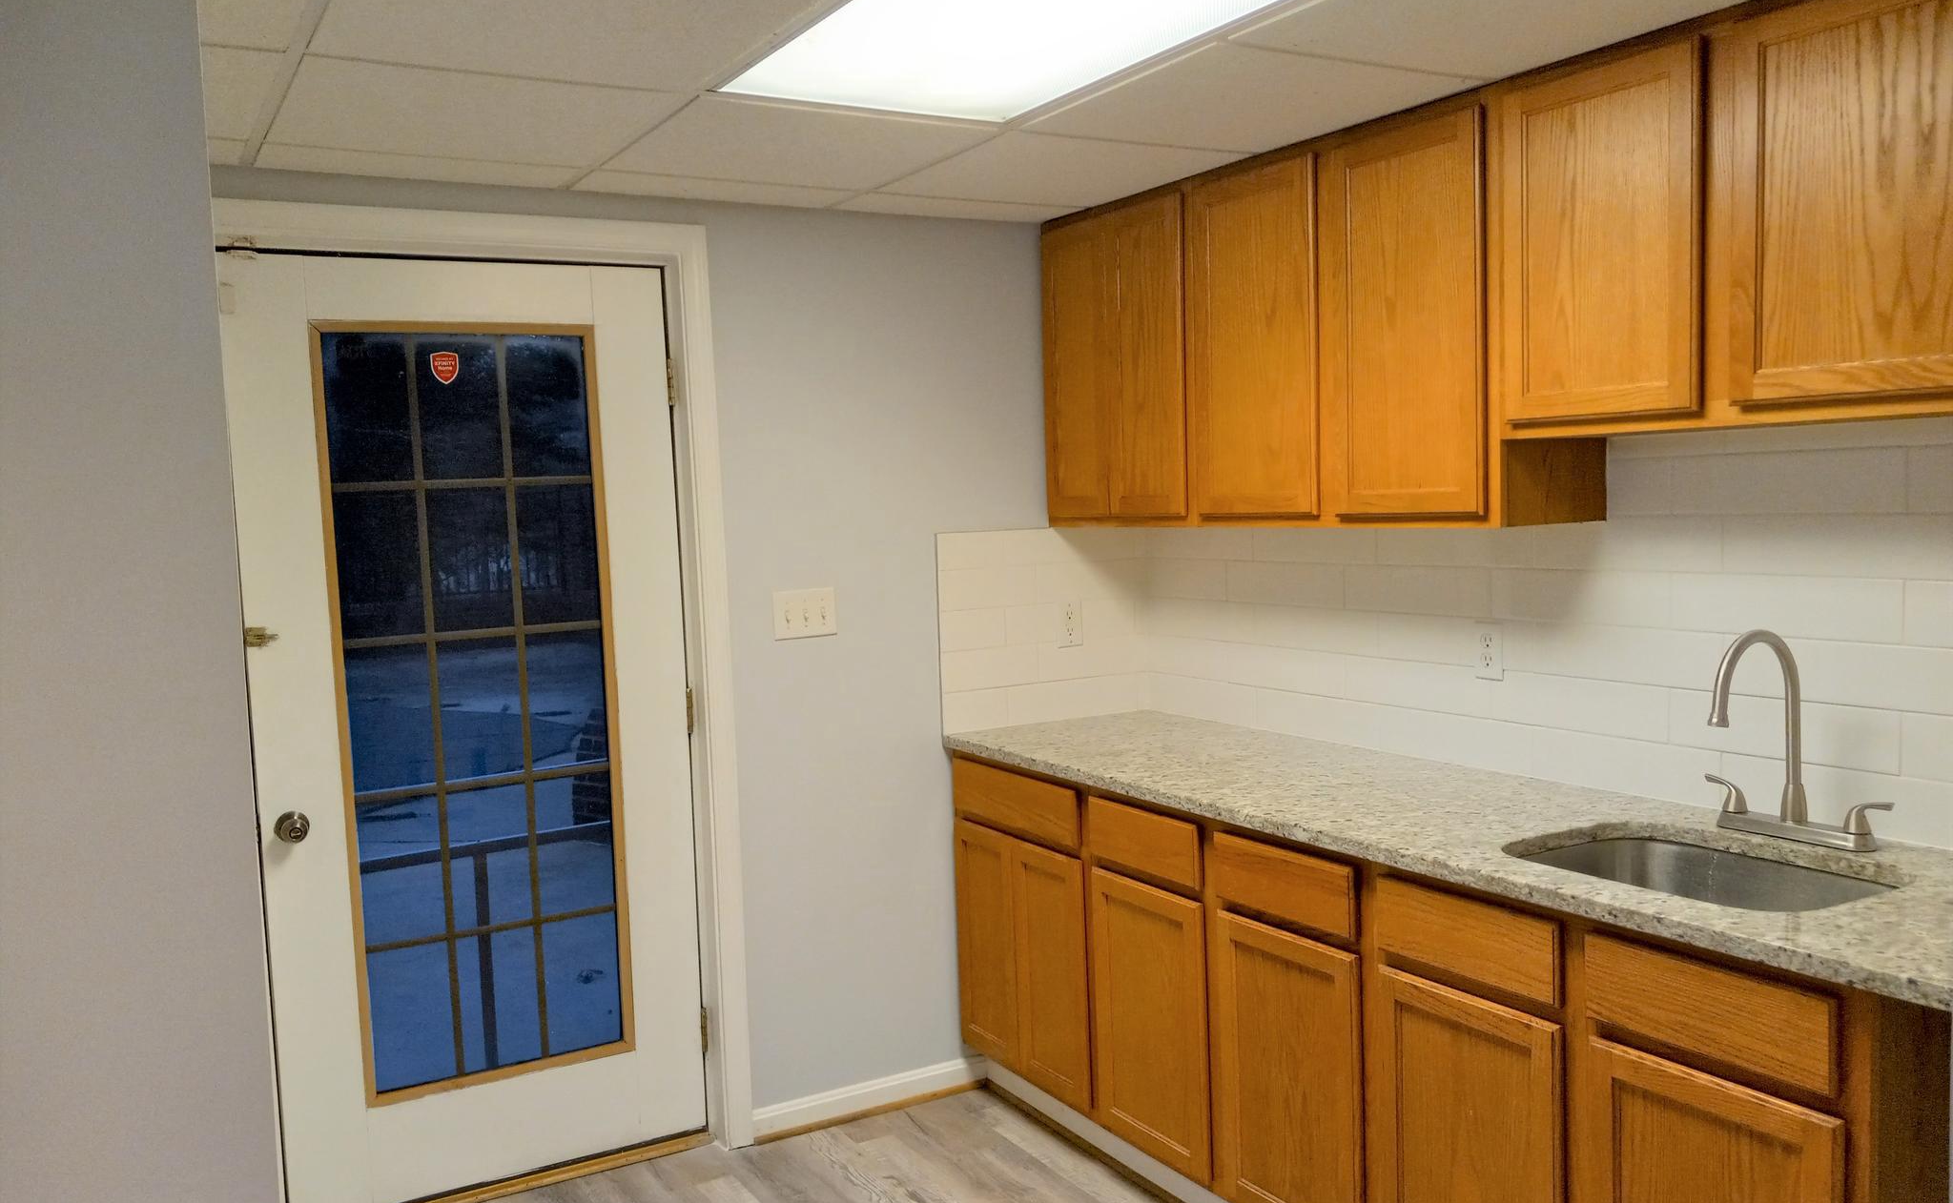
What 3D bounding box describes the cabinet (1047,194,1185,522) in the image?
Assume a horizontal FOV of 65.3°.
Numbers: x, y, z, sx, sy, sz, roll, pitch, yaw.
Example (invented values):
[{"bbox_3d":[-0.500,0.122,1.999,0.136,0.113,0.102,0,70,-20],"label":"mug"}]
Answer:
[{"bbox_3d":[0.447,-0.572,3.727,0.298,0.744,0.576,-4,5,-30],"label":"cabinet"}]

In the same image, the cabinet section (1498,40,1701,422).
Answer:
[{"bbox_3d":[1.127,-0.588,2.541,0.298,0.569,0.382,-4,5,-30],"label":"cabinet section"}]

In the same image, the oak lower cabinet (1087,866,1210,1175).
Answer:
[{"bbox_3d":[0.600,0.838,3.284,0.575,0.564,0.395,-4,5,-30],"label":"oak lower cabinet"}]

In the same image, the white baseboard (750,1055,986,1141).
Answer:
[{"bbox_3d":[-0.258,1.210,3.733,0.640,0.080,0.018,-4,5,-30],"label":"white baseboard"}]

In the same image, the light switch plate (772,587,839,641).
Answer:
[{"bbox_3d":[-0.403,0.028,3.594,0.161,0.114,0.014,-4,5,-30],"label":"light switch plate"}]

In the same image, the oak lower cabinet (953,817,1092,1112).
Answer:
[{"bbox_3d":[0.346,0.817,3.724,0.575,0.575,0.581,-4,5,-30],"label":"oak lower cabinet"}]

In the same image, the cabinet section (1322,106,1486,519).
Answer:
[{"bbox_3d":[0.917,-0.526,2.914,0.298,0.724,0.398,-4,5,-30],"label":"cabinet section"}]

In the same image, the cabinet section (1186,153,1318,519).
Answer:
[{"bbox_3d":[0.706,-0.547,3.279,0.298,0.730,0.399,-4,5,-30],"label":"cabinet section"}]

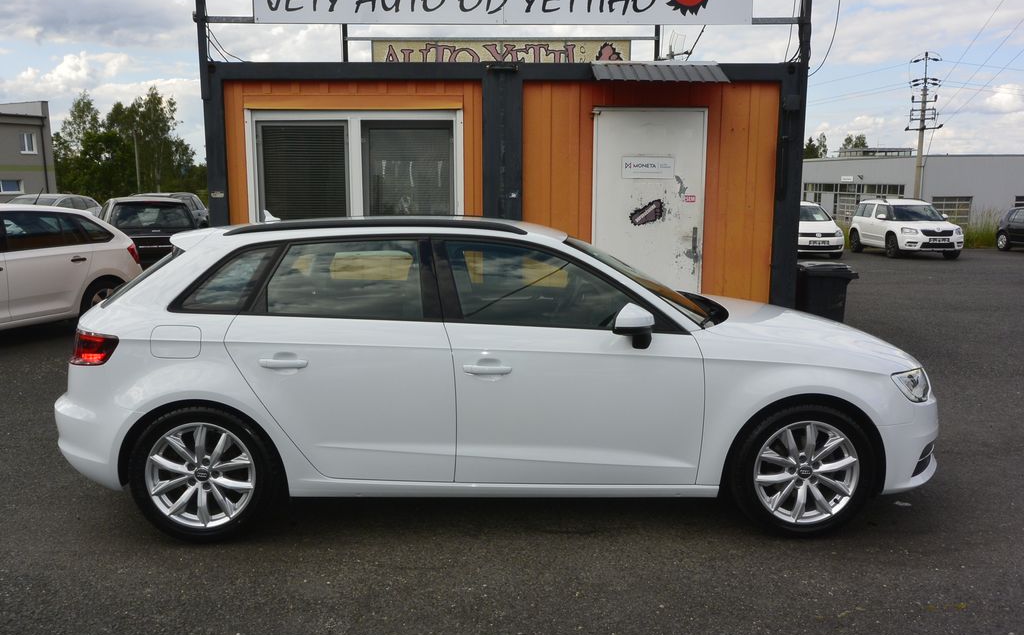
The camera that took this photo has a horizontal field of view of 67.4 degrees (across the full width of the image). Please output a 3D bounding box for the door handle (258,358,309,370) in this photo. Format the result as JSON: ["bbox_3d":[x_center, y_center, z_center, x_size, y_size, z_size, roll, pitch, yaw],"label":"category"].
[{"bbox_3d":[-0.962,0.196,3.242,0.212,0.043,0.048,0,8,-2],"label":"door handle"}]

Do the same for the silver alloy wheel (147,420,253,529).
[{"bbox_3d":[-1.343,0.670,3.395,0.470,0.470,0.190,0,8,-2],"label":"silver alloy wheel"}]

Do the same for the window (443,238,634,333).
[{"bbox_3d":[0.122,-0.147,3.357,0.820,0.410,0.060,0,-14,-2],"label":"window"}]

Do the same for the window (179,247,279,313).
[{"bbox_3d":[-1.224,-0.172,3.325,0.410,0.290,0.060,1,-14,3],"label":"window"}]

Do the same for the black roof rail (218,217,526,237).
[{"bbox_3d":[-0.613,-0.405,3.470,1.366,0.073,0.060,0,9,-1],"label":"black roof rail"}]

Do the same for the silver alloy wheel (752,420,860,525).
[{"bbox_3d":[1.295,0.673,3.461,0.470,0.470,0.180,0,8,-2],"label":"silver alloy wheel"}]

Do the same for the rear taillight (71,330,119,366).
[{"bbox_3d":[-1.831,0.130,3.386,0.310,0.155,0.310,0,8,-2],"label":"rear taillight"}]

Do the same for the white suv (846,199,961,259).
[{"bbox_3d":[11.450,-2.670,22.400,1.790,1.680,4.220,1,9,3],"label":"white suv"}]

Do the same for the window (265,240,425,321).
[{"bbox_3d":[-0.712,-0.165,3.328,0.680,0.370,0.060,0,-14,-2],"label":"window"}]

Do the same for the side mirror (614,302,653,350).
[{"bbox_3d":[0.521,0.037,3.244,0.180,0.205,0.220,0,8,-2],"label":"side mirror"}]

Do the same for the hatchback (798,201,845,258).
[{"bbox_3d":[8.140,-2.551,22.265,1.780,1.540,4.400,0,8,3],"label":"hatchback"}]

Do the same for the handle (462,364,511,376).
[{"bbox_3d":[-0.104,0.222,3.273,0.215,0.043,0.048,0,8,-2],"label":"handle"}]

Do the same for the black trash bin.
[{"bbox_3d":[2.736,0.005,6.934,0.550,0.950,0.490,1,8,8],"label":"black trash bin"}]

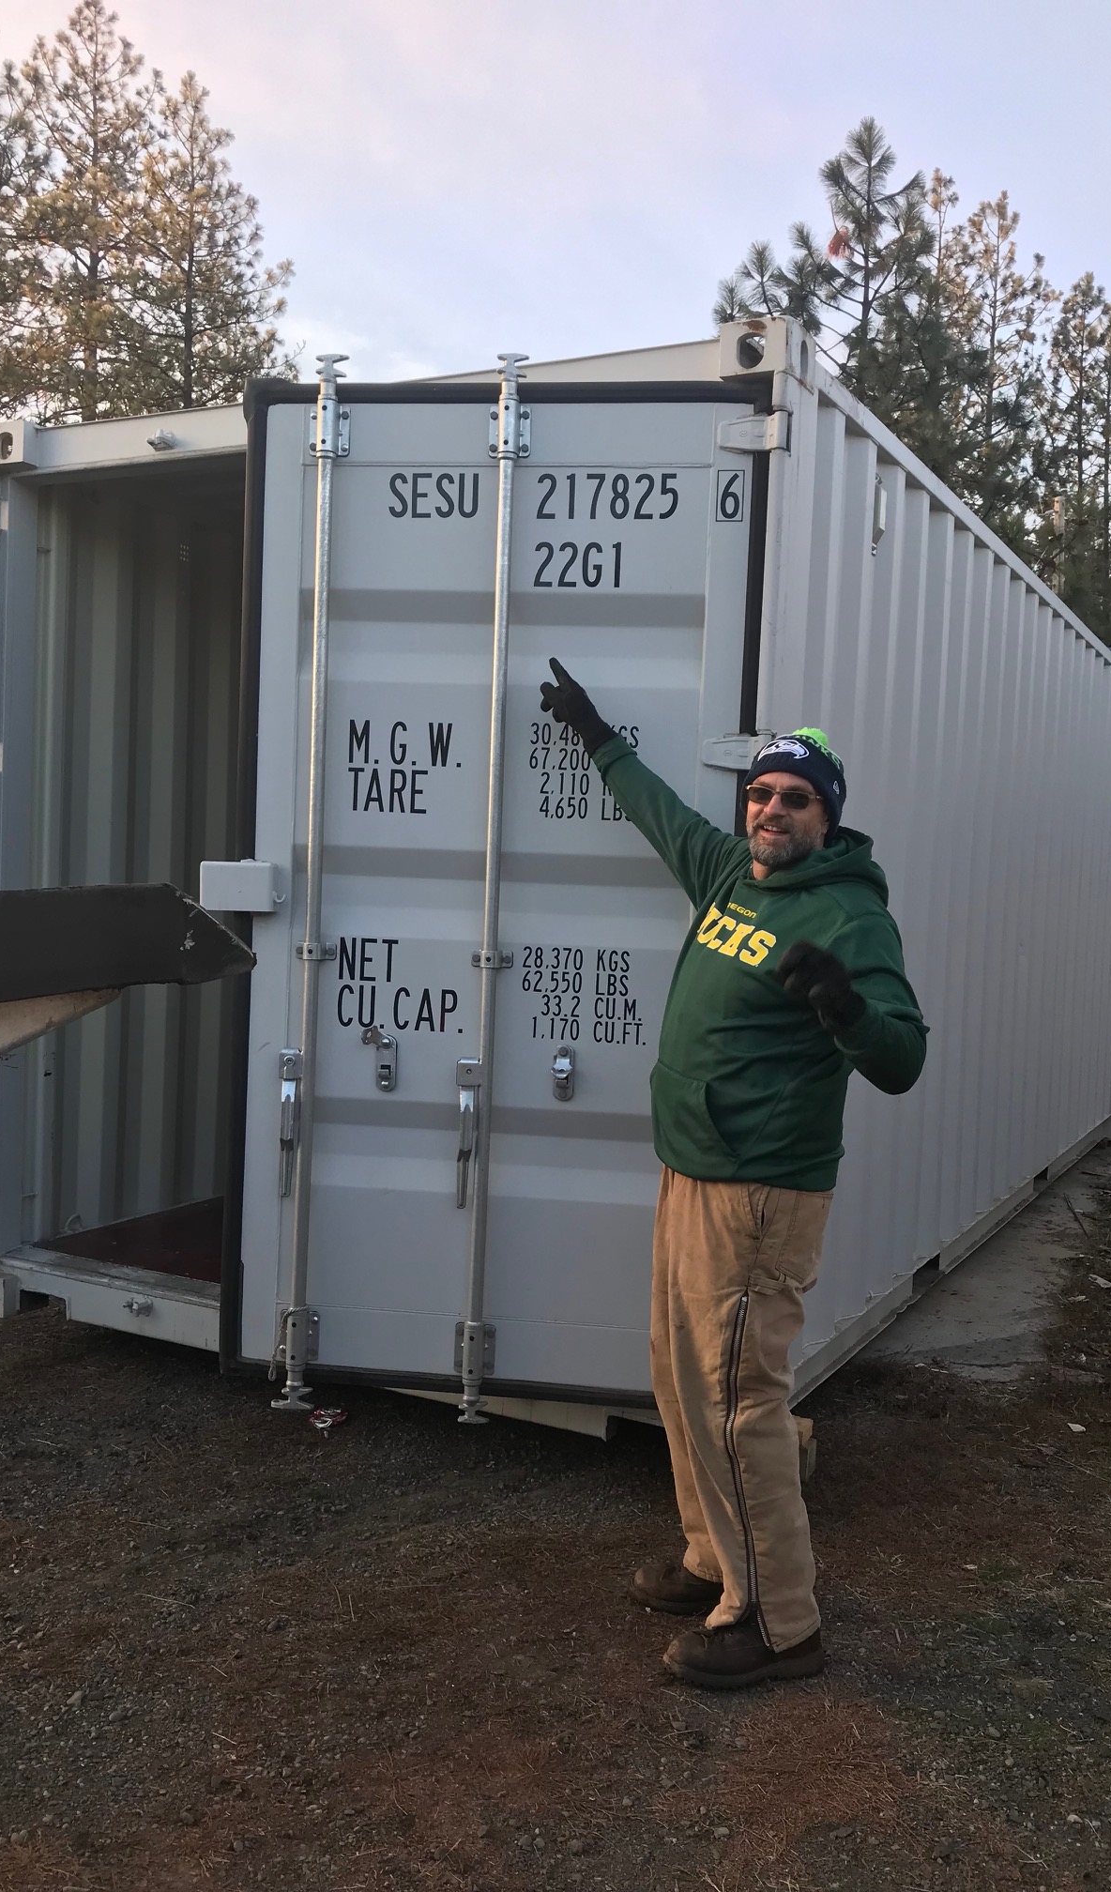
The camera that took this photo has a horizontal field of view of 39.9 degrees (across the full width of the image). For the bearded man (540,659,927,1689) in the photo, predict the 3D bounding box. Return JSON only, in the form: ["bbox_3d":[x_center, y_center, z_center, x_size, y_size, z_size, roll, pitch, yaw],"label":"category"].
[{"bbox_3d":[0.360,0.405,3.070,0.500,1.970,0.780,1,3,-32],"label":"bearded man"}]

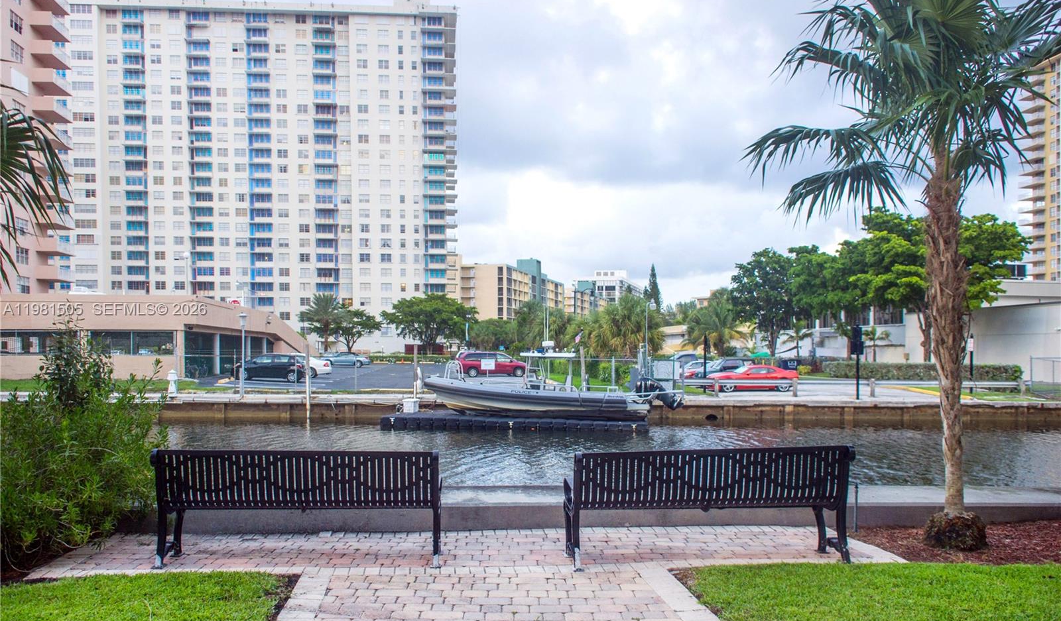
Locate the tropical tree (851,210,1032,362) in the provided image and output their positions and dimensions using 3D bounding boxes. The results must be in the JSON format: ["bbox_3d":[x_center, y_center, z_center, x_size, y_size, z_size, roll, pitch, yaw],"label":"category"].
[{"bbox_3d":[27.000,-1.000,52.600,10.800,11.000,10.200,-1,-2,18],"label":"tropical tree"}]

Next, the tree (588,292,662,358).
[{"bbox_3d":[7.024,1.729,58.000,5.268,6.003,5.268,0,-2,0],"label":"tree"}]

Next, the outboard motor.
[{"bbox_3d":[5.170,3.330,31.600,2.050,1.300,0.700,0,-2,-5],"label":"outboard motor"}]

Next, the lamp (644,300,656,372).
[{"bbox_3d":[4.852,1.579,32.000,0.470,4.027,0.290,0,-2,0],"label":"lamp"}]

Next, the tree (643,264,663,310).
[{"bbox_3d":[23.254,0.157,150.000,4.600,17.900,4.600,0,-2,0],"label":"tree"}]

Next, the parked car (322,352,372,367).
[{"bbox_3d":[-16.837,4.513,72.000,4.850,1.400,1.800,0,-2,3],"label":"parked car"}]

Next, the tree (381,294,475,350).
[{"bbox_3d":[-12.377,2.103,96.000,11.425,8.218,10.000,0,-2,0],"label":"tree"}]

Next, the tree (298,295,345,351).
[{"bbox_3d":[-27.800,1.700,105.000,6.000,7.700,5.900,0,-2,0],"label":"tree"}]

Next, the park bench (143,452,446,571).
[{"bbox_3d":[-1.545,1.325,5.500,1.890,0.790,0.630,0,-2,-2],"label":"park bench"}]

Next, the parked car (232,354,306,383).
[{"bbox_3d":[-14.500,3.100,44.100,3.950,1.520,1.700,0,-2,1],"label":"parked car"}]

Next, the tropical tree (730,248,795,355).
[{"bbox_3d":[19.689,0.035,67.000,5.500,10.600,5.500,0,-2,0],"label":"tropical tree"}]

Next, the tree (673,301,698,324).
[{"bbox_3d":[26.284,3.243,135.000,5.200,10.000,5.200,0,-2,0],"label":"tree"}]

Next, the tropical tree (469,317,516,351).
[{"bbox_3d":[-4.200,2.850,87.000,5.200,4.300,4.800,0,-2,0],"label":"tropical tree"}]

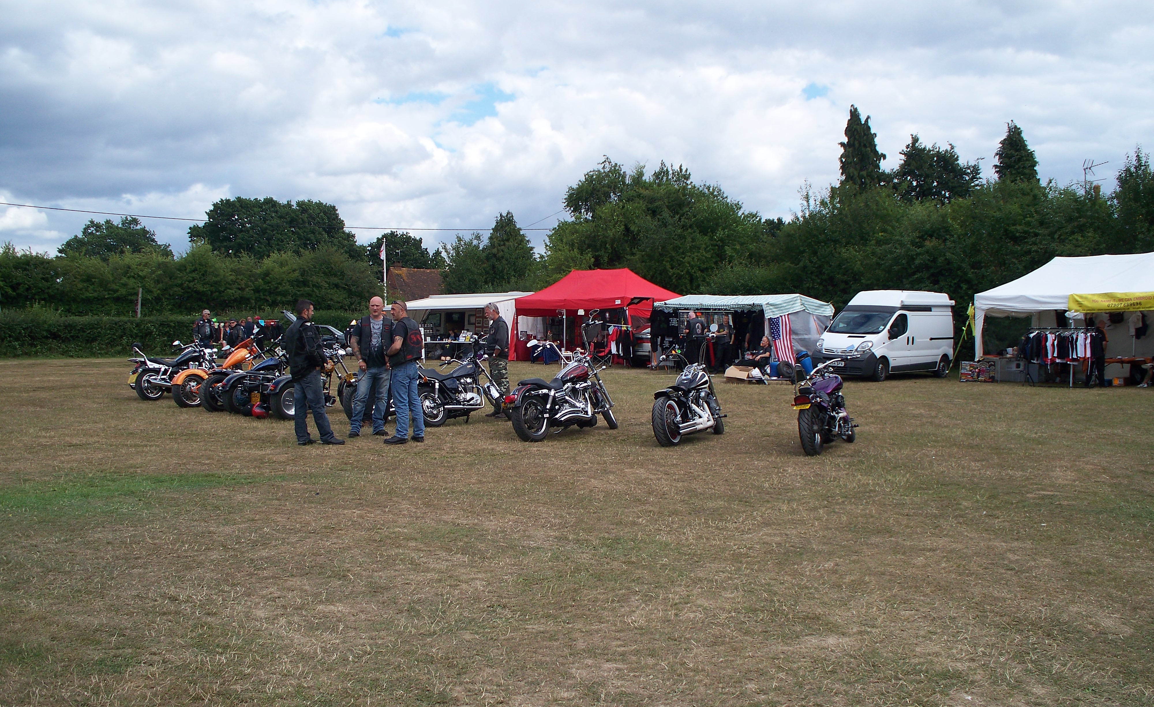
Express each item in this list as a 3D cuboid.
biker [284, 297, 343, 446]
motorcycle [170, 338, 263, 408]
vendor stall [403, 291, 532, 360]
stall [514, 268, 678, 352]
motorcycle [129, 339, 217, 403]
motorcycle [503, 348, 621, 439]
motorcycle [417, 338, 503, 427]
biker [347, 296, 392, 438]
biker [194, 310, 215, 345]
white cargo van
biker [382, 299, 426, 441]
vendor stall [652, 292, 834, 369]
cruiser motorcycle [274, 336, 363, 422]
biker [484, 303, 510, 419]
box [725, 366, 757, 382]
[{"bbox_3d":[-3.330,0.231,15.162,0.660,1.810,0.520,0,2,-15],"label":"biker"},{"bbox_3d":[-6.660,0.312,22.883,0.880,1.270,2.450,1,2,36],"label":"motorcycle"},{"bbox_3d":[-4.100,-0.959,42.966,2.500,2.500,5.400,-1,2,-44],"label":"vendor stall"},{"bbox_3d":[0.820,-1.229,40.557,3.000,3.150,5.900,-1,2,-40],"label":"stall"},{"bbox_3d":[-8.030,0.301,24.584,0.930,1.200,2.400,1,2,36],"label":"motorcycle"},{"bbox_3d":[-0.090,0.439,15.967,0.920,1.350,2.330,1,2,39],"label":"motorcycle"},{"bbox_3d":[-1.600,0.445,18.018,2.120,1.230,0.850,-1,2,-43],"label":"motorcycle"},{"bbox_3d":[-2.720,0.191,15.911,0.600,1.850,0.420,0,2,-2],"label":"biker"},{"bbox_3d":[-9.300,-0.150,29.775,0.560,1.820,0.380,-1,2,-30],"label":"biker"},{"bbox_3d":[8.650,-0.521,33.598,4.780,2.470,1.930,-1,2,-43],"label":"white cargo van"},{"bbox_3d":[-2.240,0.242,15.525,0.440,1.810,0.540,1,2,41],"label":"biker"},{"bbox_3d":[5.200,-0.602,37.597,3.200,2.400,4.400,-1,2,-41],"label":"vendor stall"},{"bbox_3d":[-4.300,0.386,19.983,1.000,1.280,2.400,1,2,36],"label":"cruiser motorcycle"},{"bbox_3d":[-1.270,0.119,19.160,0.420,1.820,0.520,0,2,-8],"label":"biker"},{"bbox_3d":[4.000,0.513,29.294,0.750,0.420,0.550,1,2,24],"label":"box"}]

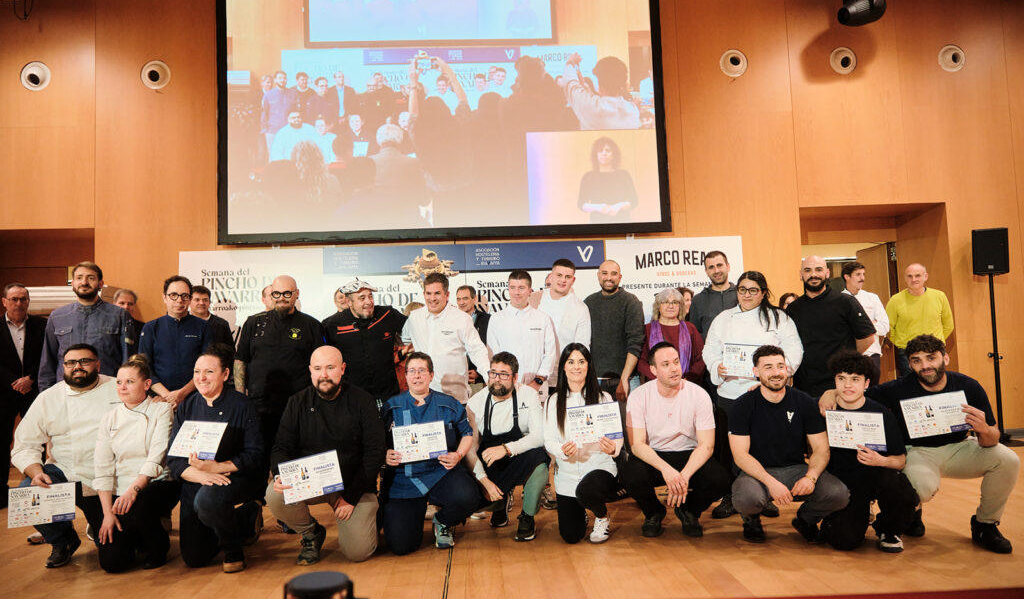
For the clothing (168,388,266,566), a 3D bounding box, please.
[{"bbox_3d":[-1.700,0.997,3.970,0.500,0.970,0.680,-2,-4,-5],"label":"clothing"}]

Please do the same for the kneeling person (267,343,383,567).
[{"bbox_3d":[-1.075,0.868,3.997,0.610,1.190,0.740,-1,-4,-10],"label":"kneeling person"}]

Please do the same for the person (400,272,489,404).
[{"bbox_3d":[-0.468,0.664,4.558,0.600,1.686,0.360,-2,-4,-1],"label":"person"}]

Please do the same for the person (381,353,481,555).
[{"bbox_3d":[-0.489,0.887,4.155,0.580,1.130,0.750,-2,-4,-3],"label":"person"}]

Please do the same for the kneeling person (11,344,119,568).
[{"bbox_3d":[-2.689,0.905,4.140,0.660,1.260,0.740,-1,-4,-18],"label":"kneeling person"}]

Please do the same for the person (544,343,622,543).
[{"bbox_3d":[0.440,0.844,4.205,0.480,1.160,0.700,-2,-4,7],"label":"person"}]

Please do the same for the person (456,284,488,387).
[{"bbox_3d":[-0.334,0.713,5.818,0.500,1.670,0.320,-3,-4,13],"label":"person"}]

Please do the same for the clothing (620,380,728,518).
[{"bbox_3d":[0.994,0.919,4.200,0.620,0.860,0.660,-3,-4,7],"label":"clothing"}]

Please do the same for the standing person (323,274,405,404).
[{"bbox_3d":[-0.987,0.694,4.576,0.580,1.666,0.370,-1,-4,-13],"label":"standing person"}]

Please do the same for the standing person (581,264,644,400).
[{"bbox_3d":[0.724,0.604,4.794,0.500,1.752,0.340,-3,-4,12],"label":"standing person"}]

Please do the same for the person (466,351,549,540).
[{"bbox_3d":[-0.022,0.890,4.310,0.520,1.110,0.720,-3,-4,9],"label":"person"}]

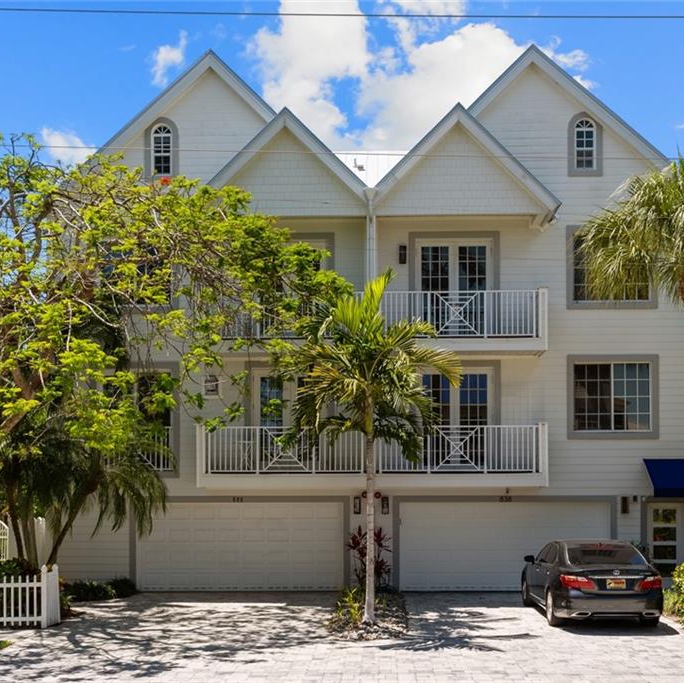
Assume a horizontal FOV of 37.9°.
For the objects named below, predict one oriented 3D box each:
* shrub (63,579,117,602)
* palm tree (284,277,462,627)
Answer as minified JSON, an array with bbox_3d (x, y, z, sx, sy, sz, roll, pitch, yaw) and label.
[{"bbox_3d":[-5.377,5.302,21.200,1.050,0.520,0.850,0,-5,0],"label":"shrub"},{"bbox_3d":[0.504,1.803,17.600,2.950,6.000,2.800,0,-5,0],"label":"palm tree"}]

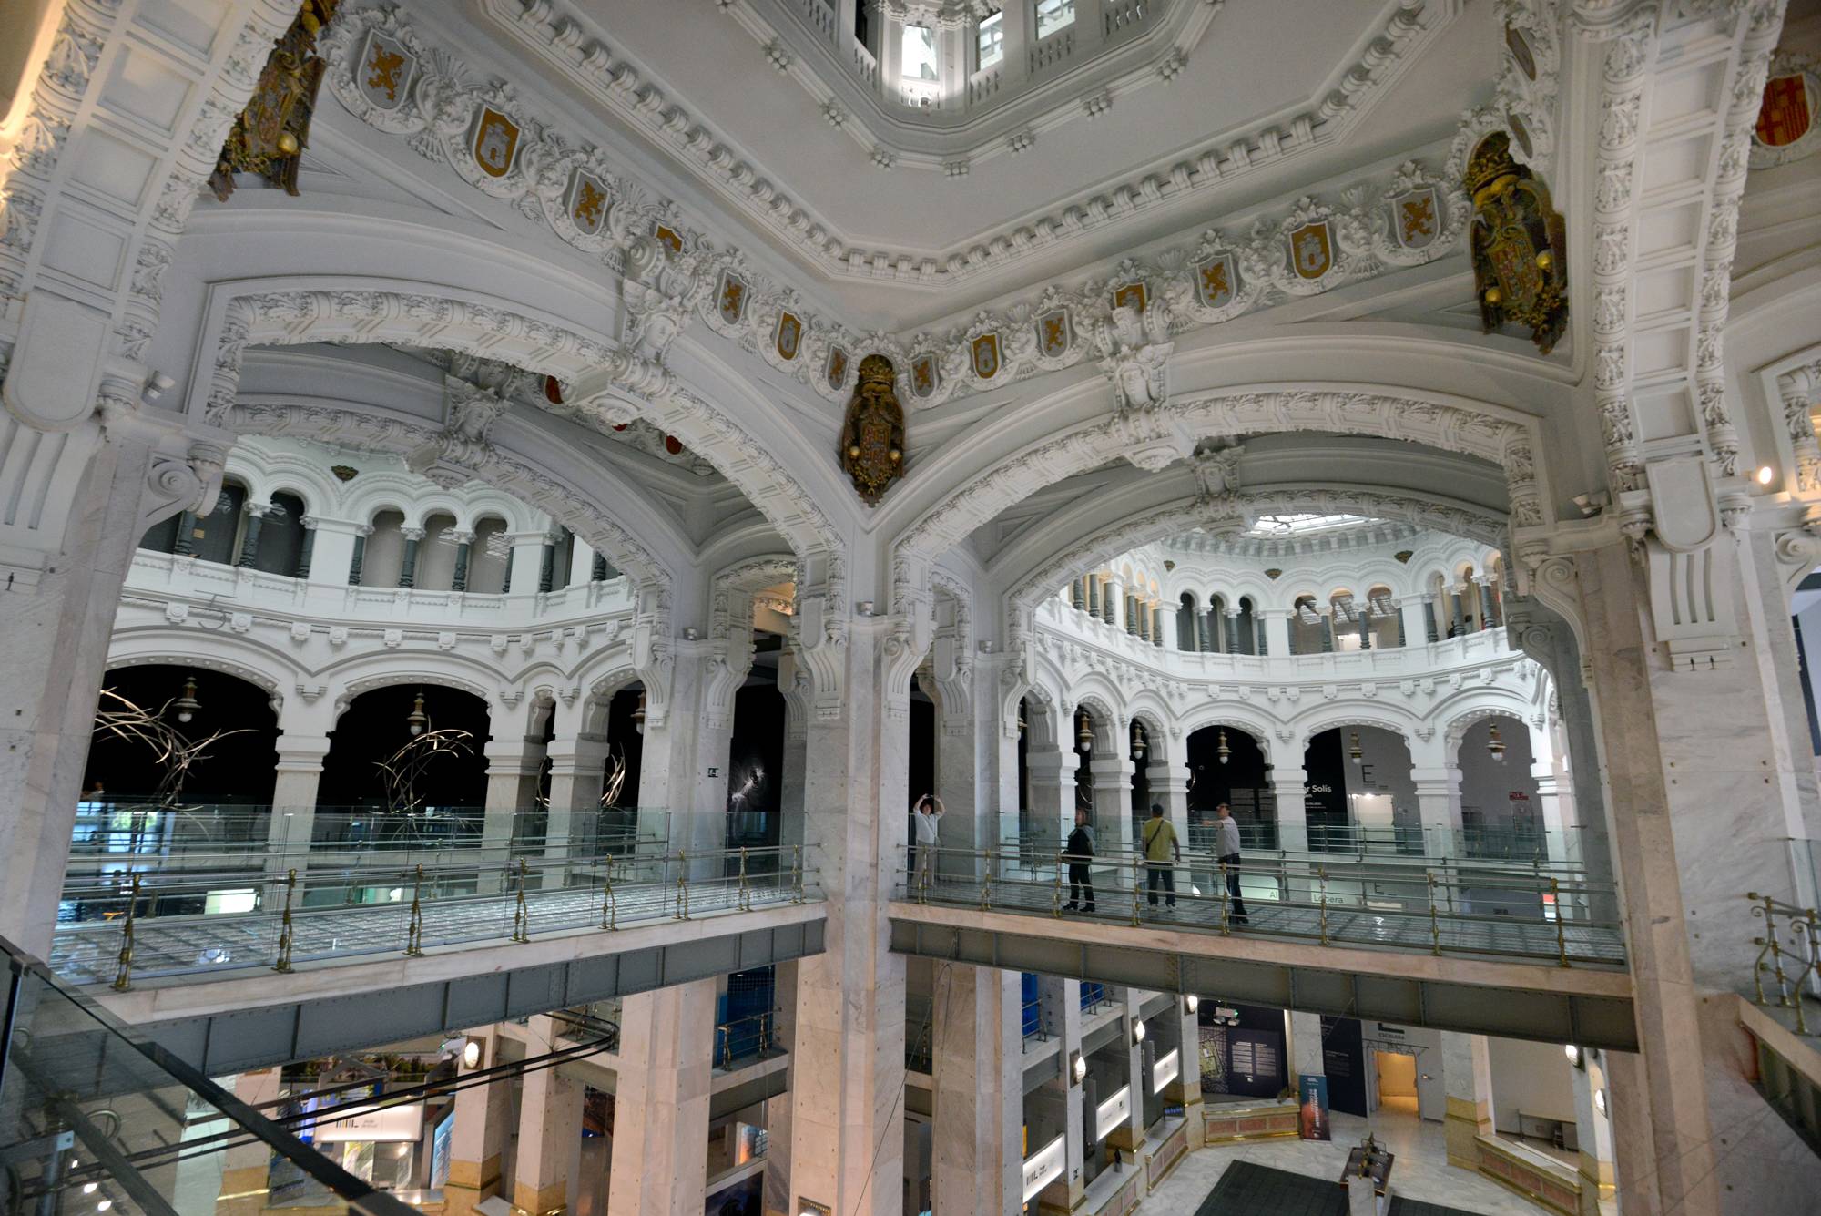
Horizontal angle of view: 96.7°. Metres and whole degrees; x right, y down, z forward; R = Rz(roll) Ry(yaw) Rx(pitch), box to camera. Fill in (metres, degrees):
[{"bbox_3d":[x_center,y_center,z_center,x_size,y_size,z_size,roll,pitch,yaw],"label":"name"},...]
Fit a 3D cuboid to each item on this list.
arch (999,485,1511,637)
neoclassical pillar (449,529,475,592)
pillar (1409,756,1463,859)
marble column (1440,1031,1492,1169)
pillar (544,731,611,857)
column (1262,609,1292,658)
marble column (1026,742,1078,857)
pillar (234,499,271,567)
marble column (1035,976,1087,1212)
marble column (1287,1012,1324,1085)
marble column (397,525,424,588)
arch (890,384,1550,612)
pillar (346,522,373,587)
[{"bbox_3d":[6.412,-1.035,16.302,9.939,2.700,0.891,-8,-15,34],"label":"arch"},{"bbox_3d":[-10.491,-1.085,18.983,0.450,1.501,0.450,3,-12,-9],"label":"neoclassical pillar"},{"bbox_3d":[16.290,6.187,25.052,0.950,2.950,0.950,8,-14,-31],"label":"pillar"},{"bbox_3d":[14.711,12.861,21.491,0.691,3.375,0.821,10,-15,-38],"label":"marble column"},{"bbox_3d":[-8.093,4.573,19.636,0.950,2.950,0.950,-8,-15,35],"label":"pillar"},{"bbox_3d":[12.050,0.832,26.352,0.780,1.615,0.639,-6,-14,28],"label":"column"},{"bbox_3d":[3.603,4.955,20.502,0.950,2.950,0.950,-8,-15,35],"label":"marble column"},{"bbox_3d":[-13.904,-1.532,17.185,0.450,1.512,0.450,-8,-15,35],"label":"pillar"},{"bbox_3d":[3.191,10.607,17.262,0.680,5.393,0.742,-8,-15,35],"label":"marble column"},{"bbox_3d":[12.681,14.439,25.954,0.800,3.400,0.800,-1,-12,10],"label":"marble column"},{"bbox_3d":[-13.214,-1.352,21.361,0.560,1.630,0.560,4,-12,-14],"label":"marble column"},{"bbox_3d":[4.002,-1.874,13.267,10.064,2.950,0.990,-8,-15,34],"label":"arch"},{"bbox_3d":[-14.339,-1.390,21.083,0.560,1.630,0.560,4,-12,-14],"label":"pillar"}]

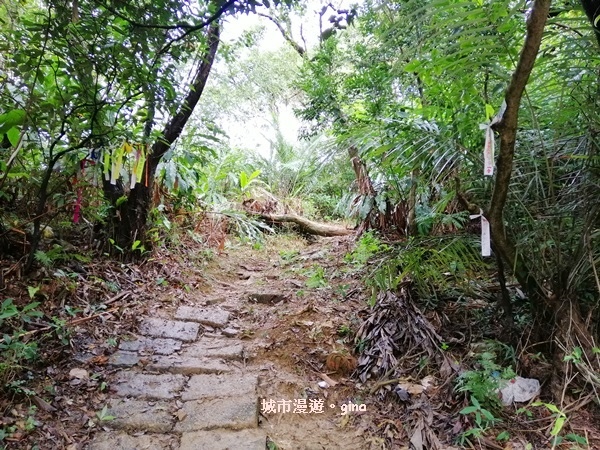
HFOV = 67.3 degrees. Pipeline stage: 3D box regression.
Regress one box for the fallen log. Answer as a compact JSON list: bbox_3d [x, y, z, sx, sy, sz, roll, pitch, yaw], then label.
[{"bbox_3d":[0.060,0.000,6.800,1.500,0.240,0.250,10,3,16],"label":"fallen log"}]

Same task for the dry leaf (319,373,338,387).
[{"bbox_3d":[0.174,0.929,2.700,0.080,0.025,0.140,-9,15,-38],"label":"dry leaf"}]

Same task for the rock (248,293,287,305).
[{"bbox_3d":[-0.294,0.660,4.060,0.340,0.110,0.200,1,0,-2],"label":"rock"}]

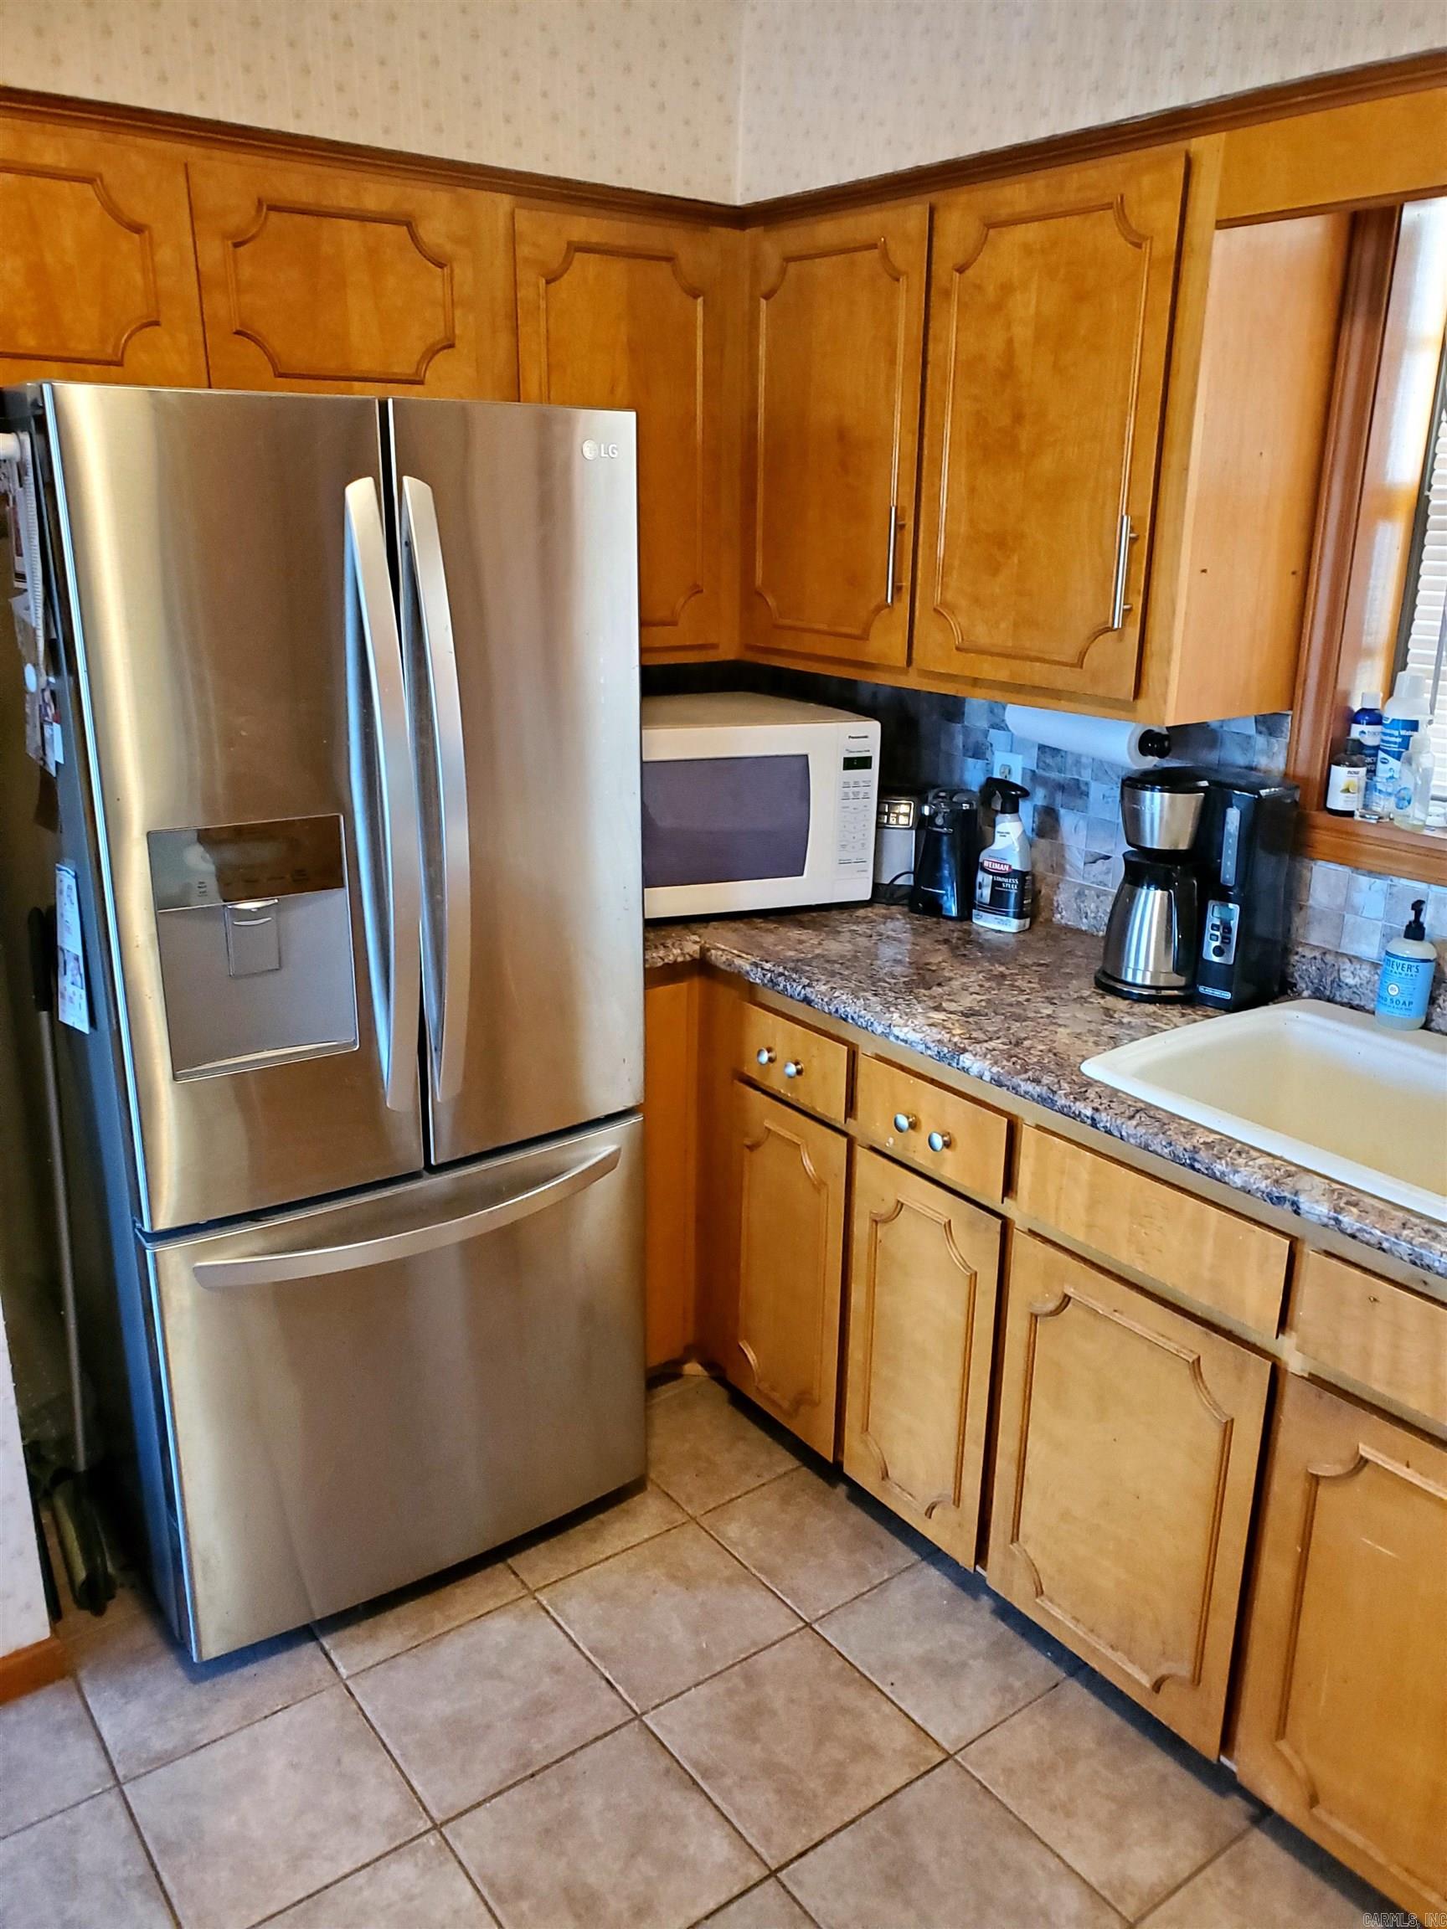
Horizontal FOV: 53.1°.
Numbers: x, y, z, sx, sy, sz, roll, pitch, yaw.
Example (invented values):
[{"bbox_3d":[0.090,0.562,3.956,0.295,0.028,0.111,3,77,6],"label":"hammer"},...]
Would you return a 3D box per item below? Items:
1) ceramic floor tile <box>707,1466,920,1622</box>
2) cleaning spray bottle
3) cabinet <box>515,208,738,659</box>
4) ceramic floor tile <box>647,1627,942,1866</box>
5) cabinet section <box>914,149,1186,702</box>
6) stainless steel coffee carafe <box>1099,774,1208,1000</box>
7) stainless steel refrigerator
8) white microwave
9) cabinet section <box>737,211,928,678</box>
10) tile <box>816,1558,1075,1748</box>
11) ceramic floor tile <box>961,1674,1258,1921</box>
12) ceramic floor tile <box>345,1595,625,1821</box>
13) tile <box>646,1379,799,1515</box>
[{"bbox_3d":[0.149,0.952,2.424,0.271,0.010,0.302,-12,22,-35],"label":"ceramic floor tile"},{"bbox_3d":[0.503,-0.199,2.571,0.055,0.264,0.107,-13,22,-36],"label":"cleaning spray bottle"},{"bbox_3d":[-0.243,-0.913,2.591,0.441,0.716,0.310,-13,22,-36],"label":"cabinet"},{"bbox_3d":[0.098,1.080,2.022,0.302,0.010,0.302,-12,22,-35],"label":"ceramic floor tile"},{"bbox_3d":[0.581,-0.782,2.199,0.335,0.690,0.451,-12,21,-35],"label":"cabinet section"},{"bbox_3d":[0.669,-0.123,2.237,0.160,0.325,0.170,-5,19,-17],"label":"stainless steel coffee carafe"},{"bbox_3d":[-0.626,0.048,2.320,0.755,1.760,0.790,-10,21,-31],"label":"stainless steel refrigerator"},{"bbox_3d":[-0.082,-0.307,2.762,0.575,0.340,0.460,-8,20,-26],"label":"white microwave"},{"bbox_3d":[0.311,-0.895,2.545,0.335,0.690,0.441,-12,21,-35],"label":"cabinet section"},{"bbox_3d":[0.333,1.029,2.189,0.271,0.010,0.302,-12,22,-35],"label":"tile"},{"bbox_3d":[0.516,1.107,1.954,0.271,0.010,0.302,-12,22,-35],"label":"ceramic floor tile"},{"bbox_3d":[-0.333,1.056,2.081,0.302,0.010,0.302,-12,22,-35],"label":"ceramic floor tile"},{"bbox_3d":[-0.035,0.875,2.659,0.271,0.010,0.302,-12,22,-35],"label":"tile"}]

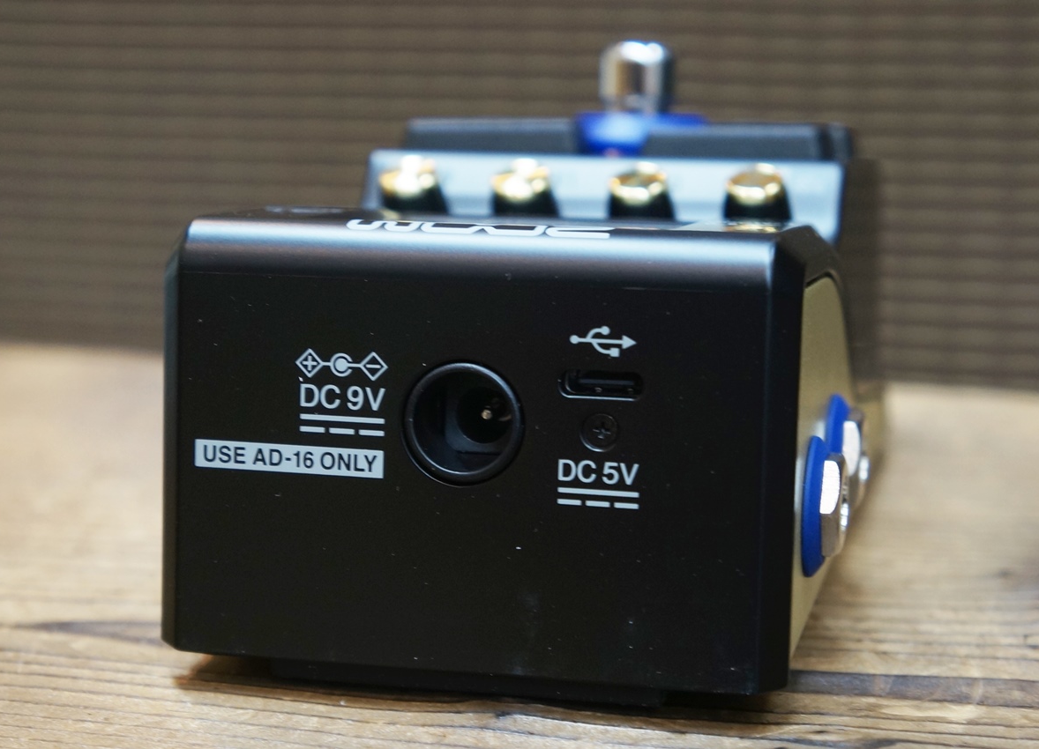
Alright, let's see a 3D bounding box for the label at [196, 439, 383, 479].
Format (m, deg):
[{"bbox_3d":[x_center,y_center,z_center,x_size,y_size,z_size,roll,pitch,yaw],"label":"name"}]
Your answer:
[{"bbox_3d":[-0.027,0.010,0.184,0.023,0.003,0.001,3,5,11],"label":"label"}]

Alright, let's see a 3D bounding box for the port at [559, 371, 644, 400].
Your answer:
[{"bbox_3d":[0.009,0.001,0.179,0.009,0.003,0.005,3,5,11],"label":"port"}]

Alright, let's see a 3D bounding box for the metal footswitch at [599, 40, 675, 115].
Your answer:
[{"bbox_3d":[0.020,-0.050,0.268,0.012,0.012,0.012,3,12,12],"label":"metal footswitch"}]

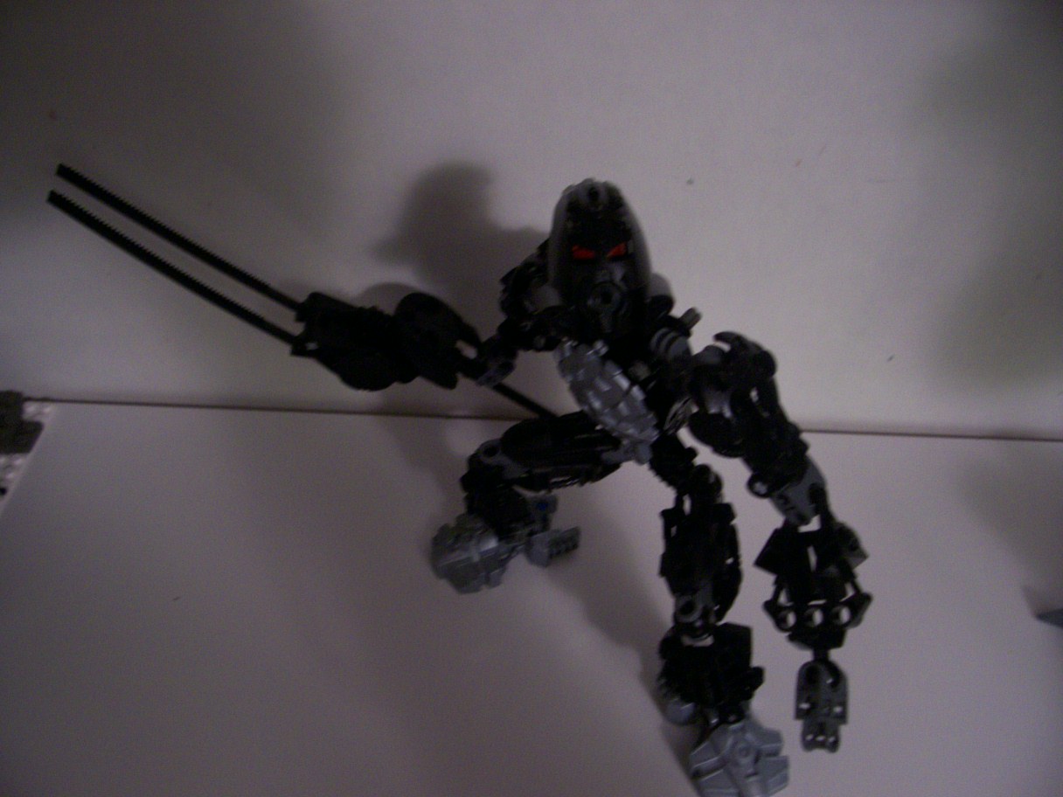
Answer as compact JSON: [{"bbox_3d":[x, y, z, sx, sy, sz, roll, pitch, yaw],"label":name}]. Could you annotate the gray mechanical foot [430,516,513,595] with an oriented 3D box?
[{"bbox_3d":[-0.021,0.061,0.406,0.037,0.019,0.031,-15,48,-15],"label":"gray mechanical foot"}]

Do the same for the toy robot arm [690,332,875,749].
[{"bbox_3d":[0.078,0.041,0.322,0.042,0.040,0.134,-7,67,0],"label":"toy robot arm"}]

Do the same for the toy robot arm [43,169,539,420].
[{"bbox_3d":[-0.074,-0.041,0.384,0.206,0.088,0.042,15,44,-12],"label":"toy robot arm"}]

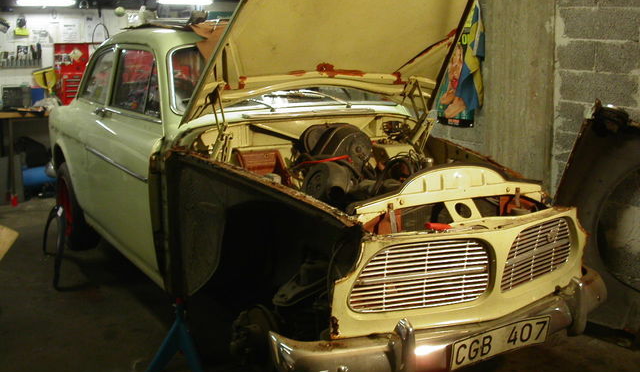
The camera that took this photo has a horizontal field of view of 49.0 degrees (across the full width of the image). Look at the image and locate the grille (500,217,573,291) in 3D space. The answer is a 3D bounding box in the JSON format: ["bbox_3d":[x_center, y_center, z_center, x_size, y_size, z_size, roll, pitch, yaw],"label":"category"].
[{"bbox_3d":[0.831,0.255,2.678,0.520,0.235,0.060,-9,15,-43],"label":"grille"}]

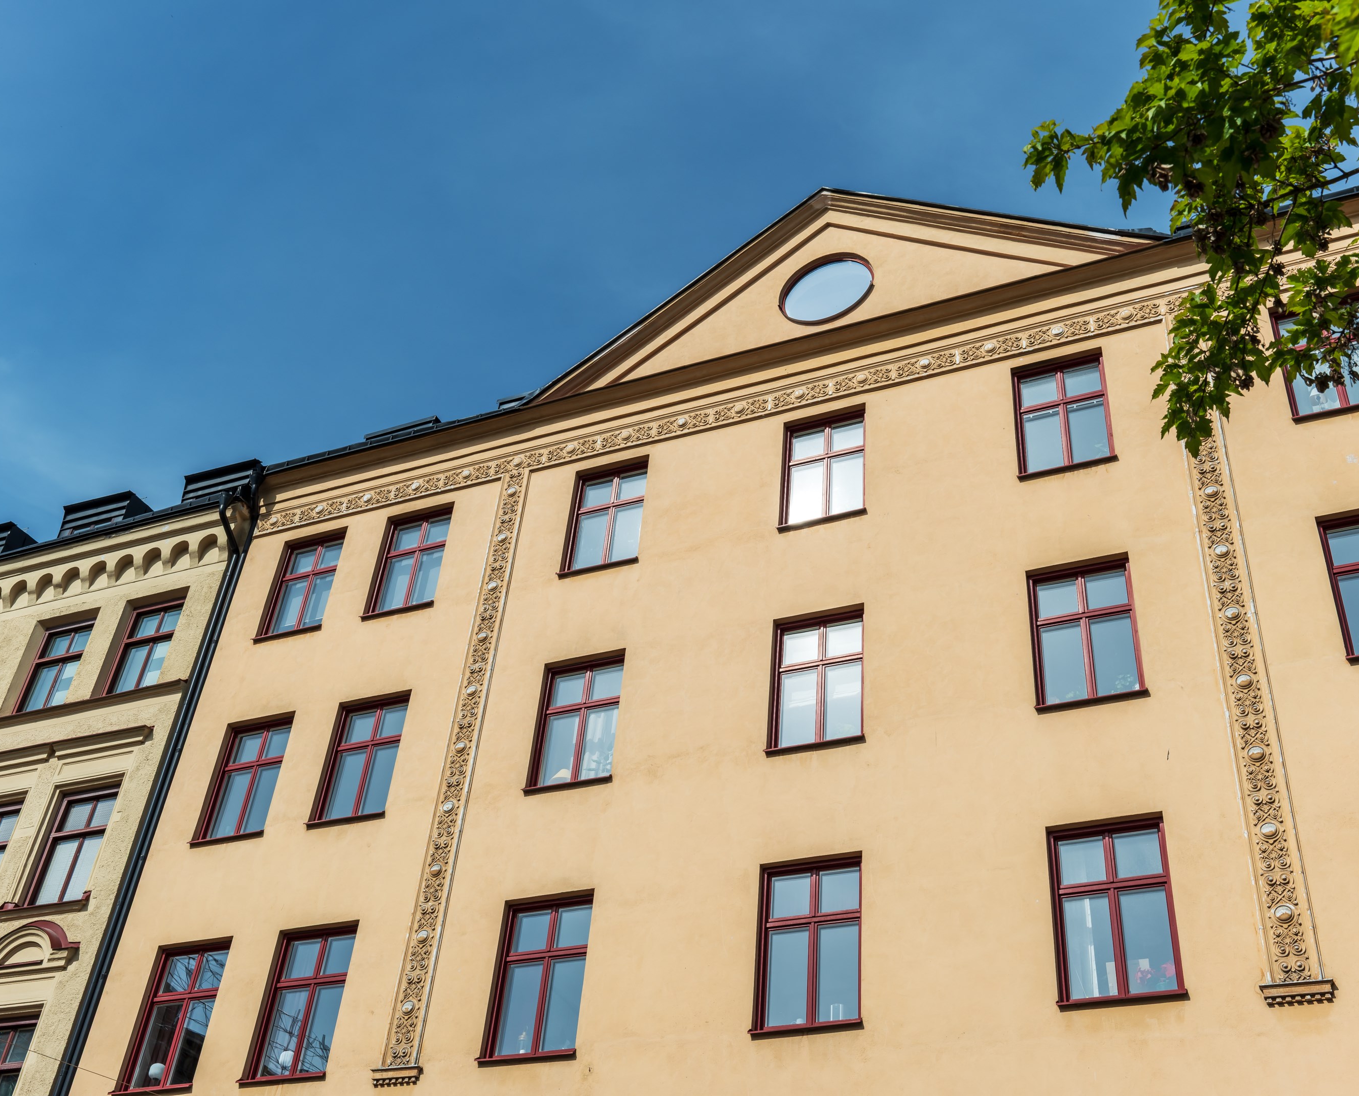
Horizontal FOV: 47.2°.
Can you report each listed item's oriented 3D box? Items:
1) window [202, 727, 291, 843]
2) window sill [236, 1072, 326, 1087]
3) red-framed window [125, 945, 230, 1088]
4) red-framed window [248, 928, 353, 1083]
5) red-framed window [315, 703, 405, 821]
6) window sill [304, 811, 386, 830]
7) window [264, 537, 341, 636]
[{"bbox_3d":[-5.885,3.195,21.296,1.160,1.882,0.140,-12,-43,21],"label":"window"},{"bbox_3d":[-4.547,6.087,17.825,1.220,0.070,0.150,-12,-43,21],"label":"window sill"},{"bbox_3d":[-6.157,5.774,19.162,1.160,1.880,0.140,-12,-43,21],"label":"red-framed window"},{"bbox_3d":[-4.434,5.405,18.496,1.160,1.880,0.140,-12,-43,21],"label":"red-framed window"},{"bbox_3d":[-4.161,2.826,20.630,1.160,1.882,0.140,-12,-43,21],"label":"red-framed window"},{"bbox_3d":[-4.275,3.509,19.958,1.220,0.070,0.150,-12,-43,21],"label":"window sill"},{"bbox_3d":[-5.611,0.601,23.441,1.160,1.883,0.140,-12,-43,21],"label":"window"}]

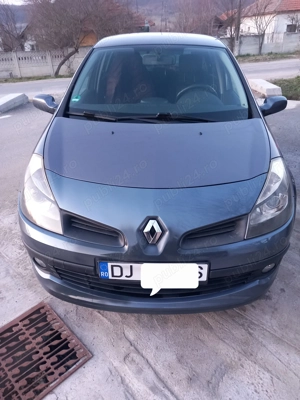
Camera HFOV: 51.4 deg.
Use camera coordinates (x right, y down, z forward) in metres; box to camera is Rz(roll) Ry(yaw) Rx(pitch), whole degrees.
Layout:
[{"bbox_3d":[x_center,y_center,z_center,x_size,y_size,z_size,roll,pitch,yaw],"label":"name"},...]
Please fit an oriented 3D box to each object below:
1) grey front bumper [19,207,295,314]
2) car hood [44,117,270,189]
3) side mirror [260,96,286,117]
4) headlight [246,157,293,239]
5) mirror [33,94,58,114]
[{"bbox_3d":[0.024,0.257,1.744,1.700,0.490,0.560,1,27,2],"label":"grey front bumper"},{"bbox_3d":[0.037,-0.307,1.850,1.420,0.220,0.730,1,27,2],"label":"car hood"},{"bbox_3d":[0.968,-0.730,2.461,0.220,0.145,0.150,1,27,2],"label":"side mirror"},{"bbox_3d":[0.642,-0.030,1.663,0.360,0.250,0.540,1,27,2],"label":"headlight"},{"bbox_3d":[-0.842,-0.761,2.520,0.220,0.145,0.150,1,27,2],"label":"mirror"}]

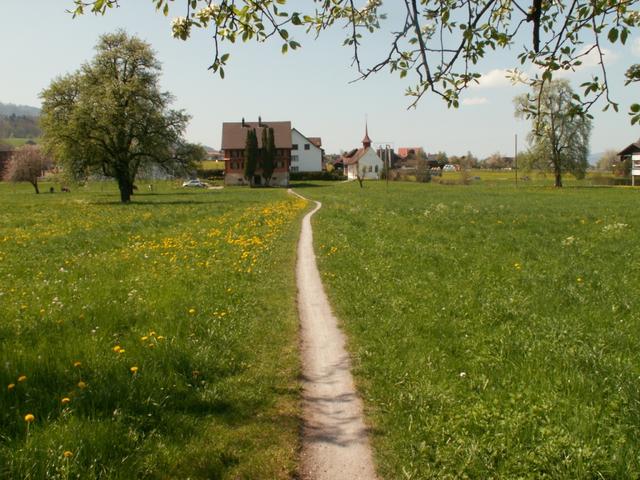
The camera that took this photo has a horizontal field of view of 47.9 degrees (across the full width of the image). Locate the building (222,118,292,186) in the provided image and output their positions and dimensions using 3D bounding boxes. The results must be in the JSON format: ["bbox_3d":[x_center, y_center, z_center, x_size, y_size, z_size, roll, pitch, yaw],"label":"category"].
[{"bbox_3d":[-12.319,-17.012,141.000,13.200,12.800,12.500,-1,5,-4],"label":"building"}]

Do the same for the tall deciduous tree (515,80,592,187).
[{"bbox_3d":[30.438,-13.948,94.000,10.200,13.800,10.000,1,5,17],"label":"tall deciduous tree"}]

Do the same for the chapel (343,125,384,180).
[{"bbox_3d":[9.169,-18.549,152.000,5.900,11.800,8.200,-3,5,-20],"label":"chapel"}]

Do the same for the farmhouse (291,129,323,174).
[{"bbox_3d":[-6.150,-21.335,181.000,13.500,12.500,15.000,-1,5,-2],"label":"farmhouse"}]

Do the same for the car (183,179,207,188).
[{"bbox_3d":[-24.192,-10.852,139.000,4.400,1.450,1.750,-1,5,-6],"label":"car"}]

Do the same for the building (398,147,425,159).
[{"bbox_3d":[33.258,-29.583,265.000,11.000,9.500,10.000,-1,5,-3],"label":"building"}]

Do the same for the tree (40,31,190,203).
[{"bbox_3d":[-14.463,-8.699,51.000,10.700,12.100,10.500,-2,5,-15],"label":"tree"}]

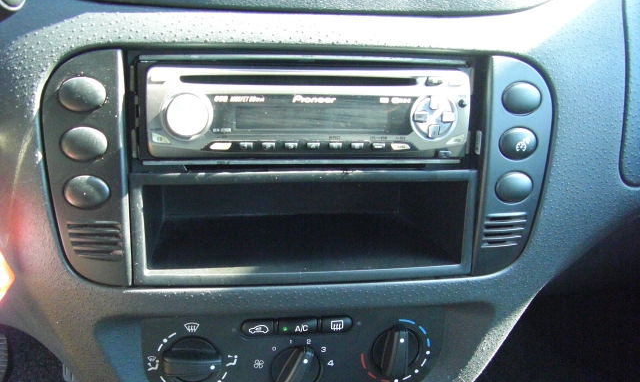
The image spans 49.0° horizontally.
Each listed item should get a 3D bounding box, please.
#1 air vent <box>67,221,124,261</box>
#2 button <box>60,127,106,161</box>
[{"bbox_3d":[-0.116,0.025,0.362,0.028,0.019,0.007,-1,12,-9],"label":"air vent"},{"bbox_3d":[-0.117,-0.023,0.349,0.022,0.018,0.008,-1,12,-9],"label":"button"}]

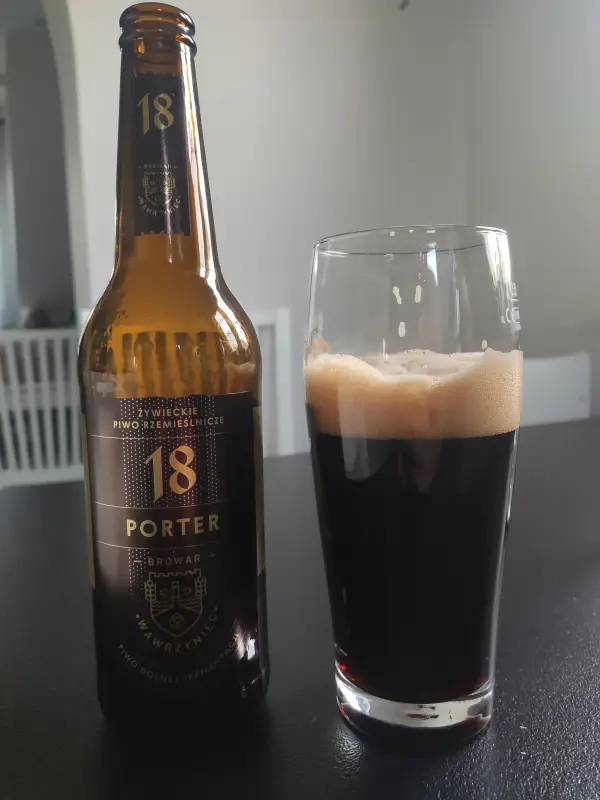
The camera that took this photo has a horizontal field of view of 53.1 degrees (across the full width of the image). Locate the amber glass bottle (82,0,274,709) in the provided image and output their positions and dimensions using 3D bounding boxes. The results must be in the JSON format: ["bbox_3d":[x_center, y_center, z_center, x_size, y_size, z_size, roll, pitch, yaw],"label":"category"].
[{"bbox_3d":[-0.048,-0.007,0.230,0.068,0.260,0.068,-2,6,-10],"label":"amber glass bottle"}]

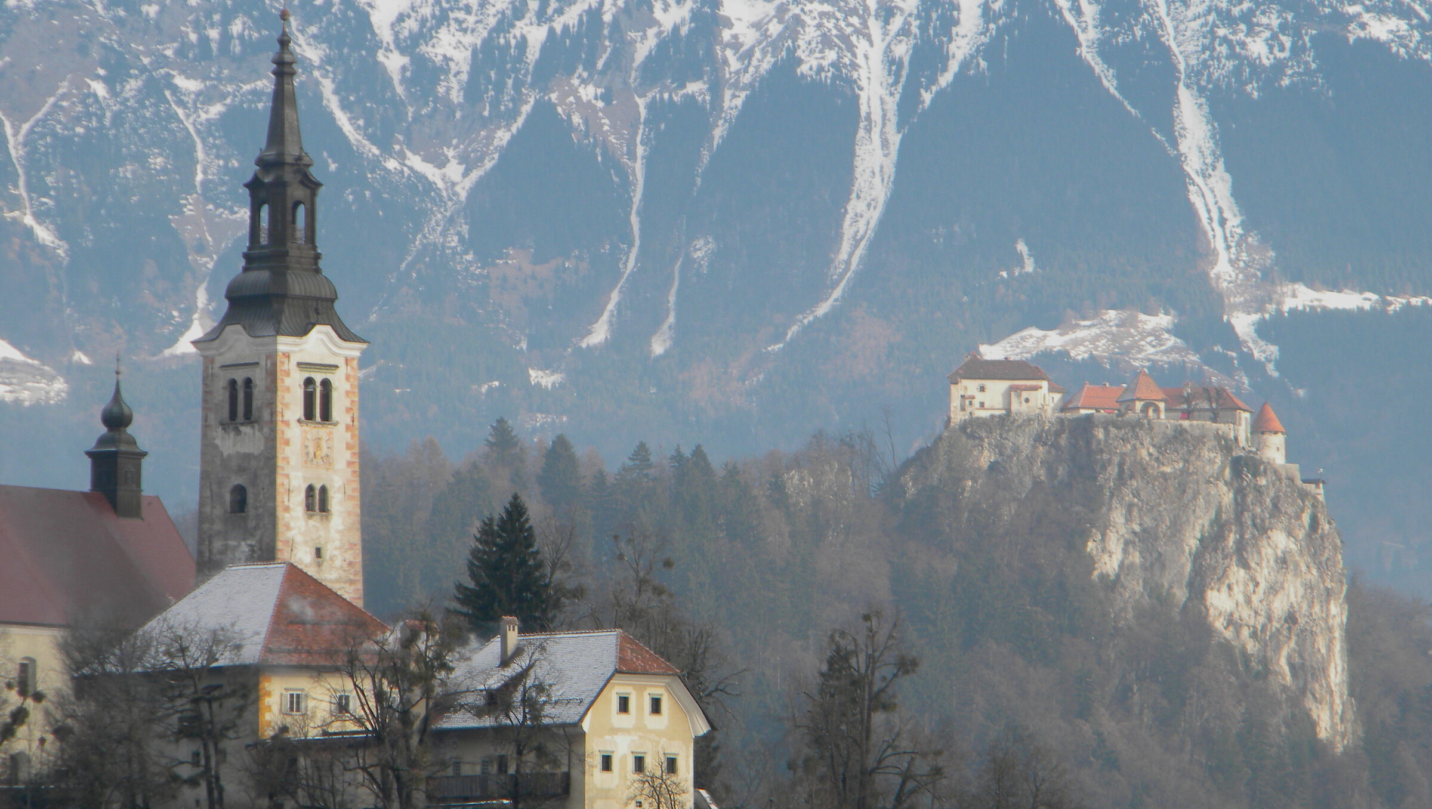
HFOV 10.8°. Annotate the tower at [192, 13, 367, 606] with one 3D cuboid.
[{"bbox_3d":[-29.968,-1.655,521.136,8.700,51.000,8.700,4,-6,-42],"label":"tower"}]

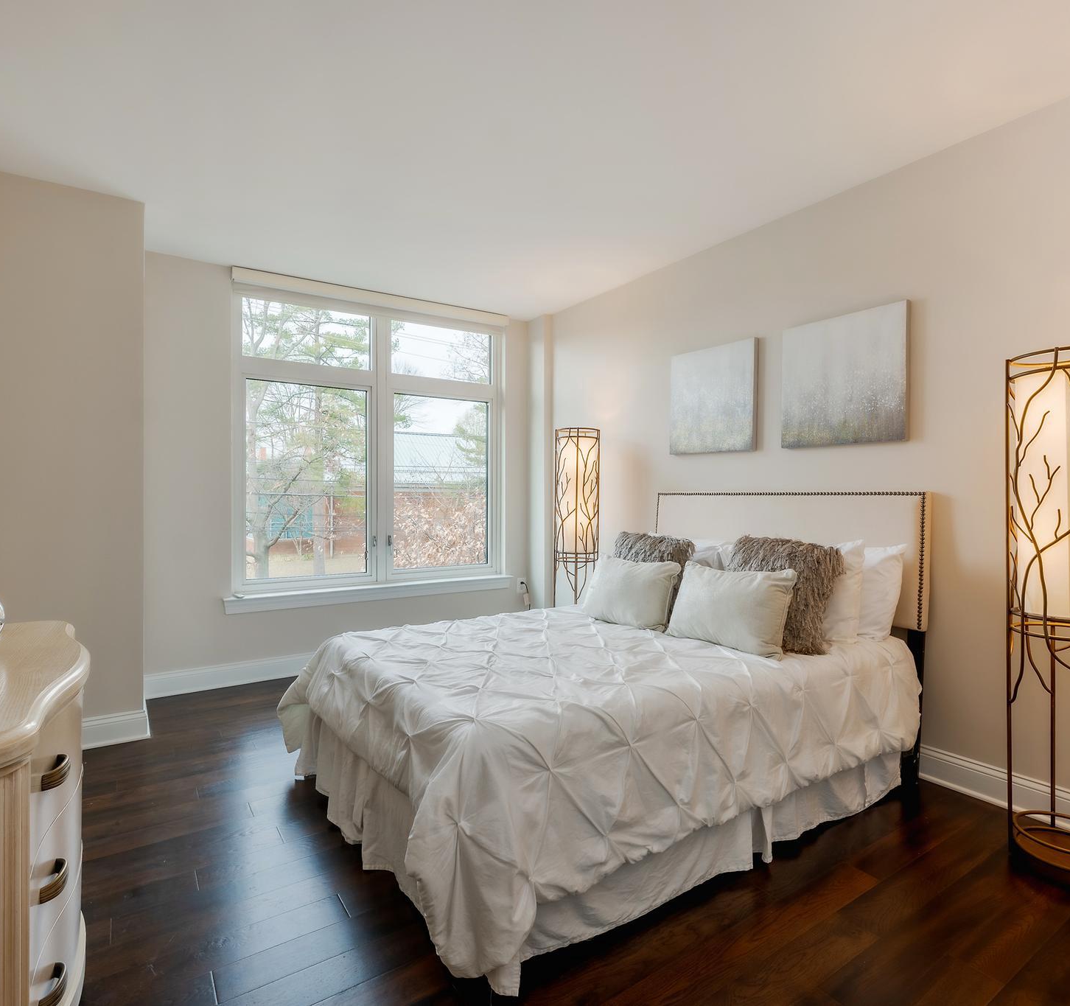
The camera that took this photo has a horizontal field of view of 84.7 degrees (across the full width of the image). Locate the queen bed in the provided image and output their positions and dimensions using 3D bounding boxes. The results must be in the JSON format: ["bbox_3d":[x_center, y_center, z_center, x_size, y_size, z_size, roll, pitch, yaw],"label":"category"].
[{"bbox_3d":[0.307,0.582,2.600,2.240,1.290,1.660,0,0,-35],"label":"queen bed"}]

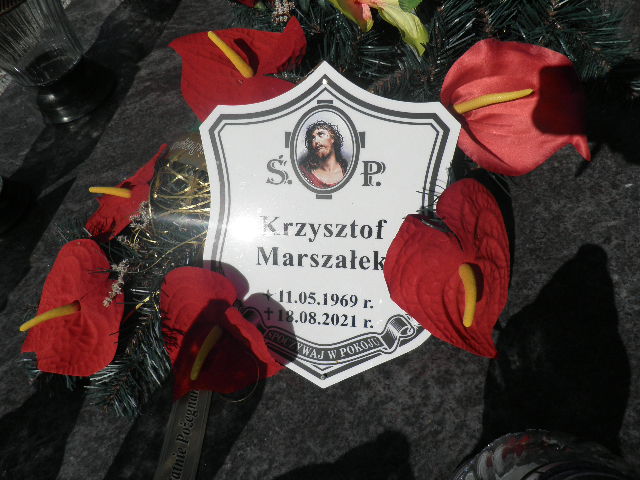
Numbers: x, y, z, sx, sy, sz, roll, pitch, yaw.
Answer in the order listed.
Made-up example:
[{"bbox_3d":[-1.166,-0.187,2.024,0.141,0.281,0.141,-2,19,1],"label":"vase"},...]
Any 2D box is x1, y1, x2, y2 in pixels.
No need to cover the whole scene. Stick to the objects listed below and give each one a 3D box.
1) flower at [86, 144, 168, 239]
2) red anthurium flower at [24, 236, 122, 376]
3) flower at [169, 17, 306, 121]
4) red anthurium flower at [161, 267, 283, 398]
[{"bbox_3d":[-0.185,-0.046,0.430,0.110,0.050,0.105,-52,36,0],"label":"flower"},{"bbox_3d":[-0.226,0.063,0.410,0.108,0.055,0.118,-18,77,26],"label":"red anthurium flower"},{"bbox_3d":[-0.079,-0.168,0.445,0.135,0.055,0.120,10,70,16],"label":"flower"},{"bbox_3d":[-0.089,0.080,0.390,0.105,0.055,0.115,33,108,4],"label":"red anthurium flower"}]

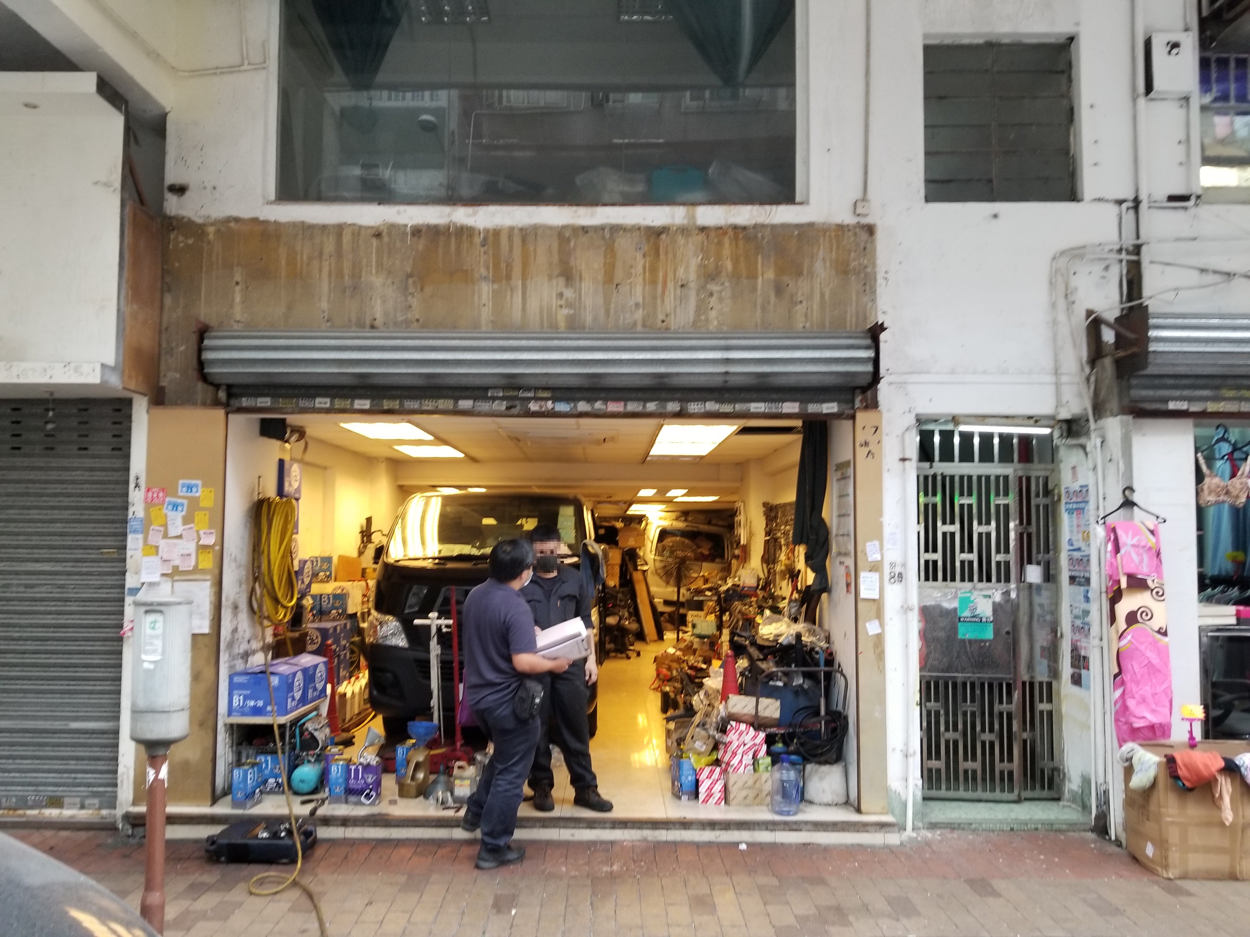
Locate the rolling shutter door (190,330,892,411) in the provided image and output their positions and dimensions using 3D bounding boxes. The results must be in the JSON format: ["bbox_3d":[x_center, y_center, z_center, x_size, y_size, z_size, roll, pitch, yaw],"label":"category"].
[{"bbox_3d":[-0.473,-0.549,5.200,3.720,0.440,0.330,0,-4,2],"label":"rolling shutter door"}]

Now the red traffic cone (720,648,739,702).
[{"bbox_3d":[0.742,1.644,6.604,0.370,0.740,0.370,0,-3,0],"label":"red traffic cone"}]

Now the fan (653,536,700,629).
[{"bbox_3d":[0.618,1.529,10.925,0.569,1.474,0.460,0,-3,0],"label":"fan"}]

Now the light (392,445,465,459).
[{"bbox_3d":[-1.704,-0.179,8.271,0.500,0.070,1.200,0,-4,-1],"label":"light"}]

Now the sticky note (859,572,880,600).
[{"bbox_3d":[1.397,0.667,5.351,0.107,0.152,0.004,0,-3,0],"label":"sticky note"}]

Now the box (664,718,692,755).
[{"bbox_3d":[0.410,1.950,6.849,0.270,0.240,0.300,0,-4,2],"label":"box"}]

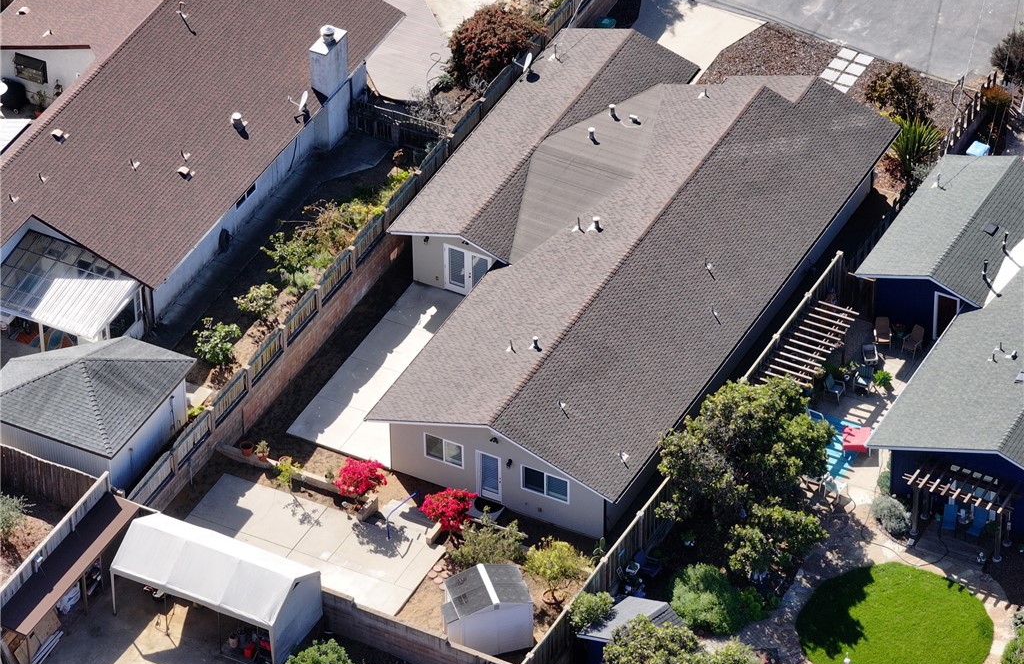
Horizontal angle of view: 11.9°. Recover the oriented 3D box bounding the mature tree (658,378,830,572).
[{"bbox_3d":[7.900,4.873,165.609,5.900,6.000,5.300,-1,39,0],"label":"mature tree"}]

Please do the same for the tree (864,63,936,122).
[{"bbox_3d":[15.567,-9.653,196.011,2.900,2.400,2.700,0,39,0],"label":"tree"}]

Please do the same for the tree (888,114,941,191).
[{"bbox_3d":[15.748,-7.224,192.728,2.100,2.700,1.900,0,39,0],"label":"tree"}]

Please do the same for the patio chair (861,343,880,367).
[{"bbox_3d":[12.465,0.841,170.735,0.570,0.700,0.550,-7,39,-7],"label":"patio chair"}]

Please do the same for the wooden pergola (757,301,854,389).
[{"bbox_3d":[10.998,1.421,182.540,1.658,2.300,5.435,18,42,21],"label":"wooden pergola"}]

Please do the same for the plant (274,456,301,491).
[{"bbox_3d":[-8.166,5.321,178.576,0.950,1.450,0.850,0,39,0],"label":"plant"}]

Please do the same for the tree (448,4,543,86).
[{"bbox_3d":[-0.662,-11.545,196.138,3.700,2.800,3.400,0,39,0],"label":"tree"}]

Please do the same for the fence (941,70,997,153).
[{"bbox_3d":[17.291,-8.019,185.924,0.150,1.150,5.200,18,42,22],"label":"fence"}]

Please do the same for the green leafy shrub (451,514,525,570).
[{"bbox_3d":[-0.837,7.261,167.783,2.650,1.700,2.200,-1,39,0],"label":"green leafy shrub"}]

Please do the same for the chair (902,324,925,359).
[{"bbox_3d":[14.337,0.312,175.275,0.620,0.930,0.700,25,46,29],"label":"chair"}]

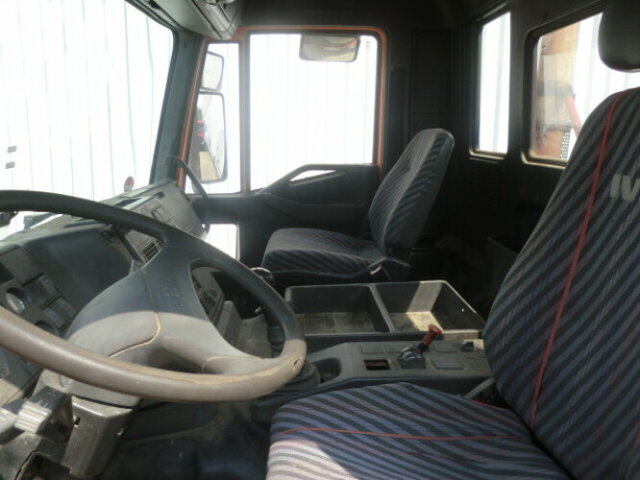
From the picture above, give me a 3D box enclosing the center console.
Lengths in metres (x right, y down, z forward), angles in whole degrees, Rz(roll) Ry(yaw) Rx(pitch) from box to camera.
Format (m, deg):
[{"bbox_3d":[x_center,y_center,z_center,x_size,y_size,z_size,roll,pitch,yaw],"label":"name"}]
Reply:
[{"bbox_3d":[0.153,0.315,1.500,0.685,0.185,0.645,-1,13,-4],"label":"center console"}]

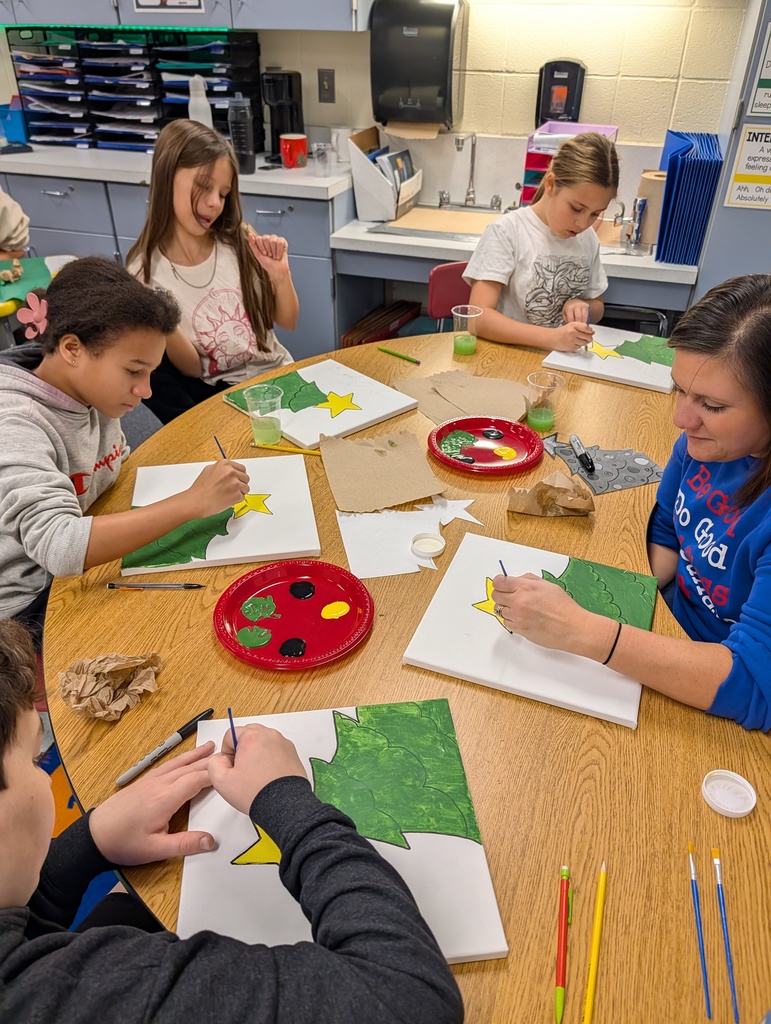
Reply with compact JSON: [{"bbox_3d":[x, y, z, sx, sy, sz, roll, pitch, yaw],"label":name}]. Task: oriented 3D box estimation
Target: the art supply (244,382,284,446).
[{"bbox_3d":[-0.243,-0.194,1.447,0.079,0.103,0.079,0,35,0],"label":"art supply"}]

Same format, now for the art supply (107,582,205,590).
[{"bbox_3d":[-0.350,0.114,1.089,0.151,0.009,0.012,0,35,0],"label":"art supply"}]

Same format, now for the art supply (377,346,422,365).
[{"bbox_3d":[0.033,-0.402,1.820,0.143,0.010,0.010,27,43,32],"label":"art supply"}]

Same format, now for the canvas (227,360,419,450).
[{"bbox_3d":[-0.145,-0.249,1.594,0.305,0.016,0.305,-28,44,-34],"label":"canvas"}]

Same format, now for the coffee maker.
[{"bbox_3d":[-0.403,-1.561,2.802,0.116,0.304,0.250,5,35,7],"label":"coffee maker"}]

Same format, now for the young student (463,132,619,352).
[{"bbox_3d":[0.451,-0.418,2.013,0.420,1.120,0.540,-22,41,-28],"label":"young student"}]

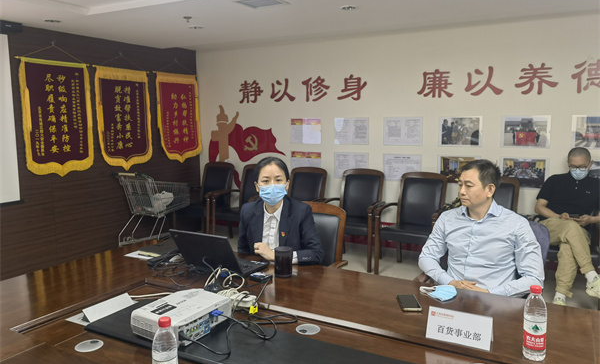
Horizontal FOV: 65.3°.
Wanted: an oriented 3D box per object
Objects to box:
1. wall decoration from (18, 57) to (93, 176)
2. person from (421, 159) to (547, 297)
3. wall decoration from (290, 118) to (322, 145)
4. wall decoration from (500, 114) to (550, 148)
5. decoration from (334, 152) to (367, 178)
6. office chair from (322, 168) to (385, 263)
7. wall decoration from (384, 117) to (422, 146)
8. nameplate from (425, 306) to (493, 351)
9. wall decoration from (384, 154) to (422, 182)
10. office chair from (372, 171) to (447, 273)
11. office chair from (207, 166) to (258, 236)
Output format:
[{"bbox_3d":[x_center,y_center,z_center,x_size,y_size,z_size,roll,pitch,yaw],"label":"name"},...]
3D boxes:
[{"bbox_3d":[-2.367,-0.612,4.627,0.040,1.120,0.740,4,8,28],"label":"wall decoration"},{"bbox_3d":[0.851,0.551,2.291,0.600,1.300,0.660,4,9,32],"label":"person"},{"bbox_3d":[0.065,-0.628,5.768,0.436,0.314,0.020,4,9,29],"label":"wall decoration"},{"bbox_3d":[2.195,-0.490,4.561,0.436,0.314,0.020,4,9,29],"label":"wall decoration"},{"bbox_3d":[0.599,-0.194,5.522,0.436,0.314,0.020,4,9,29],"label":"decoration"},{"bbox_3d":[0.545,0.360,4.842,0.600,0.920,0.660,4,9,28],"label":"office chair"},{"bbox_3d":[1.131,-0.561,5.164,0.436,0.314,0.020,4,9,29],"label":"wall decoration"},{"bbox_3d":[0.538,0.483,1.576,0.204,0.100,0.075,4,9,29],"label":"nameplate"},{"bbox_3d":[1.127,-0.153,5.144,0.420,0.298,0.010,4,9,28],"label":"wall decoration"},{"bbox_3d":[1.118,0.399,4.537,0.600,0.920,0.660,4,9,28],"label":"office chair"},{"bbox_3d":[-0.632,0.278,5.489,0.600,0.920,0.660,4,9,28],"label":"office chair"}]

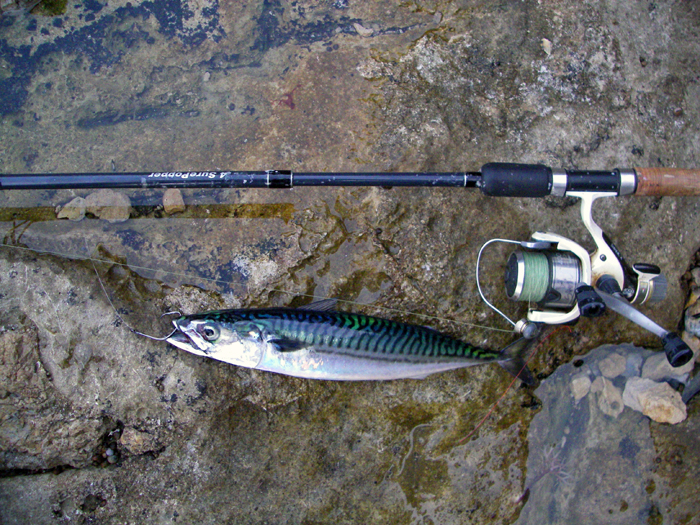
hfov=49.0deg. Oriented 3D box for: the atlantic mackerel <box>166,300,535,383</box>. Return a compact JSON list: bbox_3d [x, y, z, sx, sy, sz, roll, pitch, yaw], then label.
[{"bbox_3d":[0.002,0.076,0.725,0.348,0.045,0.070,4,83,0],"label":"atlantic mackerel"}]

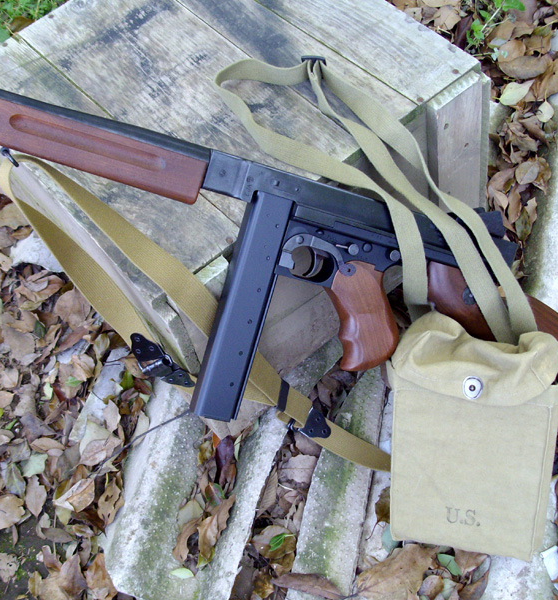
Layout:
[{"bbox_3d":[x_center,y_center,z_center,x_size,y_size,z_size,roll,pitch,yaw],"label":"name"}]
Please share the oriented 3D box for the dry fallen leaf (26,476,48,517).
[{"bbox_3d":[-0.299,0.241,1.024,0.024,0.010,0.055,-20,52,-5],"label":"dry fallen leaf"}]

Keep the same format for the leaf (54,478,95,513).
[{"bbox_3d":[-0.244,0.237,1.005,0.051,0.018,0.036,-27,53,-11],"label":"leaf"}]

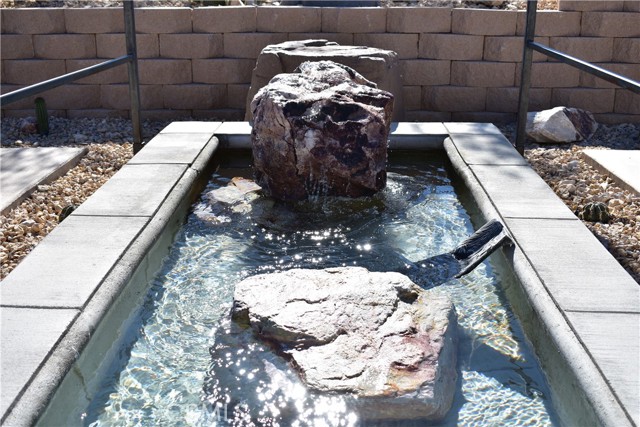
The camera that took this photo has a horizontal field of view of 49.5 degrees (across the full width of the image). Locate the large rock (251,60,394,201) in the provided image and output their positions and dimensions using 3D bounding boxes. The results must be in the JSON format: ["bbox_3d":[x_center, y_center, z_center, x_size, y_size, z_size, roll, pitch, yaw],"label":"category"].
[{"bbox_3d":[0.011,-0.438,3.727,0.737,0.718,0.563,1,20,2],"label":"large rock"}]

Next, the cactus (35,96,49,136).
[{"bbox_3d":[-1.716,-0.591,4.281,0.068,0.242,0.068,1,20,2],"label":"cactus"}]

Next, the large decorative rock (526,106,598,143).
[{"bbox_3d":[1.474,-0.528,4.231,0.427,0.204,0.281,1,20,2],"label":"large decorative rock"}]

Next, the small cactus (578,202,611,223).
[{"bbox_3d":[1.155,0.000,2.895,0.115,0.083,0.115,1,20,2],"label":"small cactus"}]

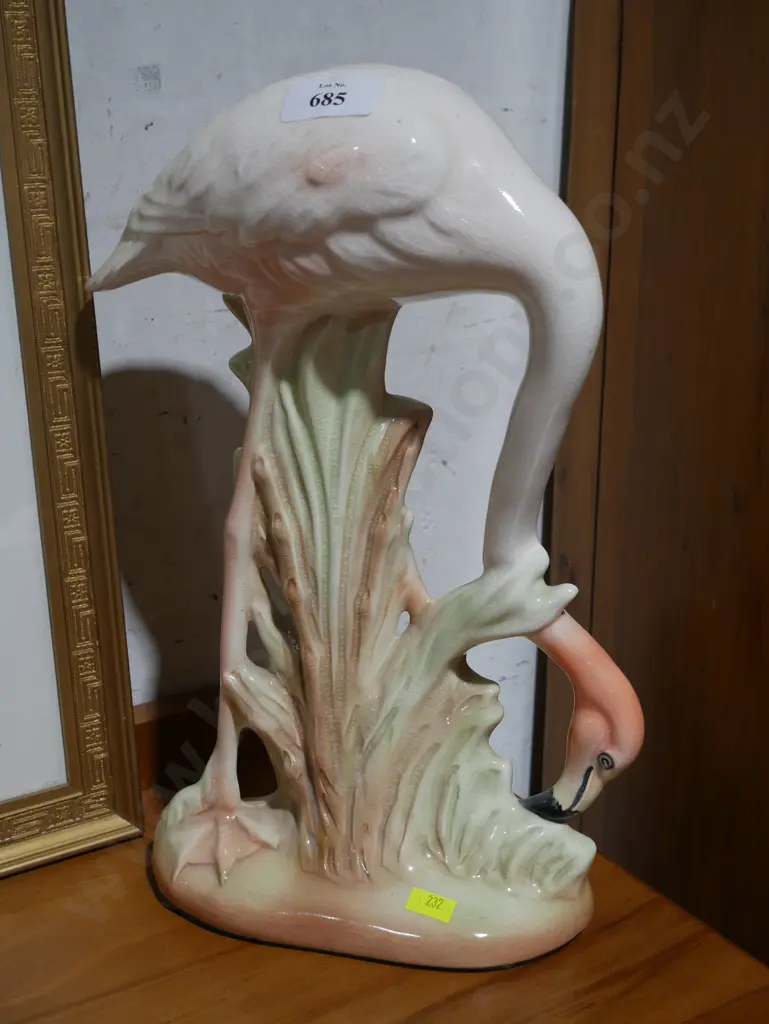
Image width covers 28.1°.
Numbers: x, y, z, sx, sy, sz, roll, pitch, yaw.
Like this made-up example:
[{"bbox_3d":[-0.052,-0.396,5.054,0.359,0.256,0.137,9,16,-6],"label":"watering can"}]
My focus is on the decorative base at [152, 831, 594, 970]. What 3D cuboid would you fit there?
[{"bbox_3d":[-0.009,0.172,0.767,0.230,0.041,0.116,5,18,15],"label":"decorative base"}]

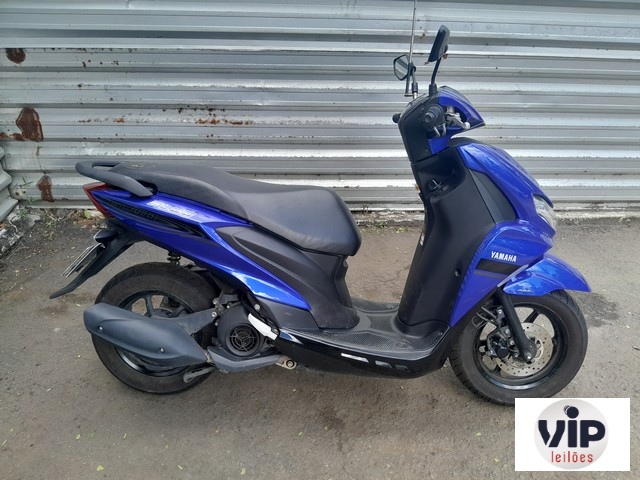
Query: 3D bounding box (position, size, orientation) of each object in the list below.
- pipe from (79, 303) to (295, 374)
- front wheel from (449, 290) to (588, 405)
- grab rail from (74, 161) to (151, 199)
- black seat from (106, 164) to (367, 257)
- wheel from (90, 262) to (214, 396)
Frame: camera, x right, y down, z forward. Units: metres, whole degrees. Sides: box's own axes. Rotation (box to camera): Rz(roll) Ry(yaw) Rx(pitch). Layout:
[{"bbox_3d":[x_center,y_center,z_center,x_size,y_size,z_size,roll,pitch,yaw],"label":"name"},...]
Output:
[{"bbox_3d":[-0.442,0.333,1.606,0.670,0.265,0.180,1,13,2],"label":"pipe"},{"bbox_3d":[0.704,0.364,1.716,0.487,0.487,0.108,1,12,0],"label":"front wheel"},{"bbox_3d":[-0.680,-0.211,1.641,0.310,0.110,0.250,1,13,2],"label":"grab rail"},{"bbox_3d":[-0.281,-0.115,1.648,0.860,0.280,0.300,1,13,2],"label":"black seat"},{"bbox_3d":[-0.582,0.329,1.759,0.503,0.503,0.118,1,13,2],"label":"wheel"}]

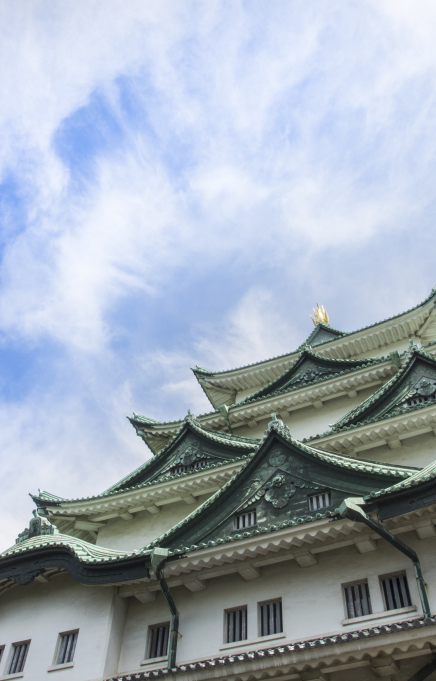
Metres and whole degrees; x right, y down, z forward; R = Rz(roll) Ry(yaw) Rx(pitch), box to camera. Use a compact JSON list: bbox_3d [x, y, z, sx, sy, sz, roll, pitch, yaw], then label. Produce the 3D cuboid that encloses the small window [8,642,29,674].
[{"bbox_3d":[-7.322,11.748,23.010,0.860,1.170,0.200,-19,-53,16],"label":"small window"}]

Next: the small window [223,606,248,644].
[{"bbox_3d":[0.633,9.689,21.247,0.860,1.170,0.200,-19,-53,16],"label":"small window"}]

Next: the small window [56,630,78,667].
[{"bbox_3d":[-5.381,11.041,22.434,0.860,1.170,0.200,-19,-53,16],"label":"small window"}]

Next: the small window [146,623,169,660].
[{"bbox_3d":[-2.062,10.639,22.082,0.860,1.170,0.200,-19,-53,16],"label":"small window"}]

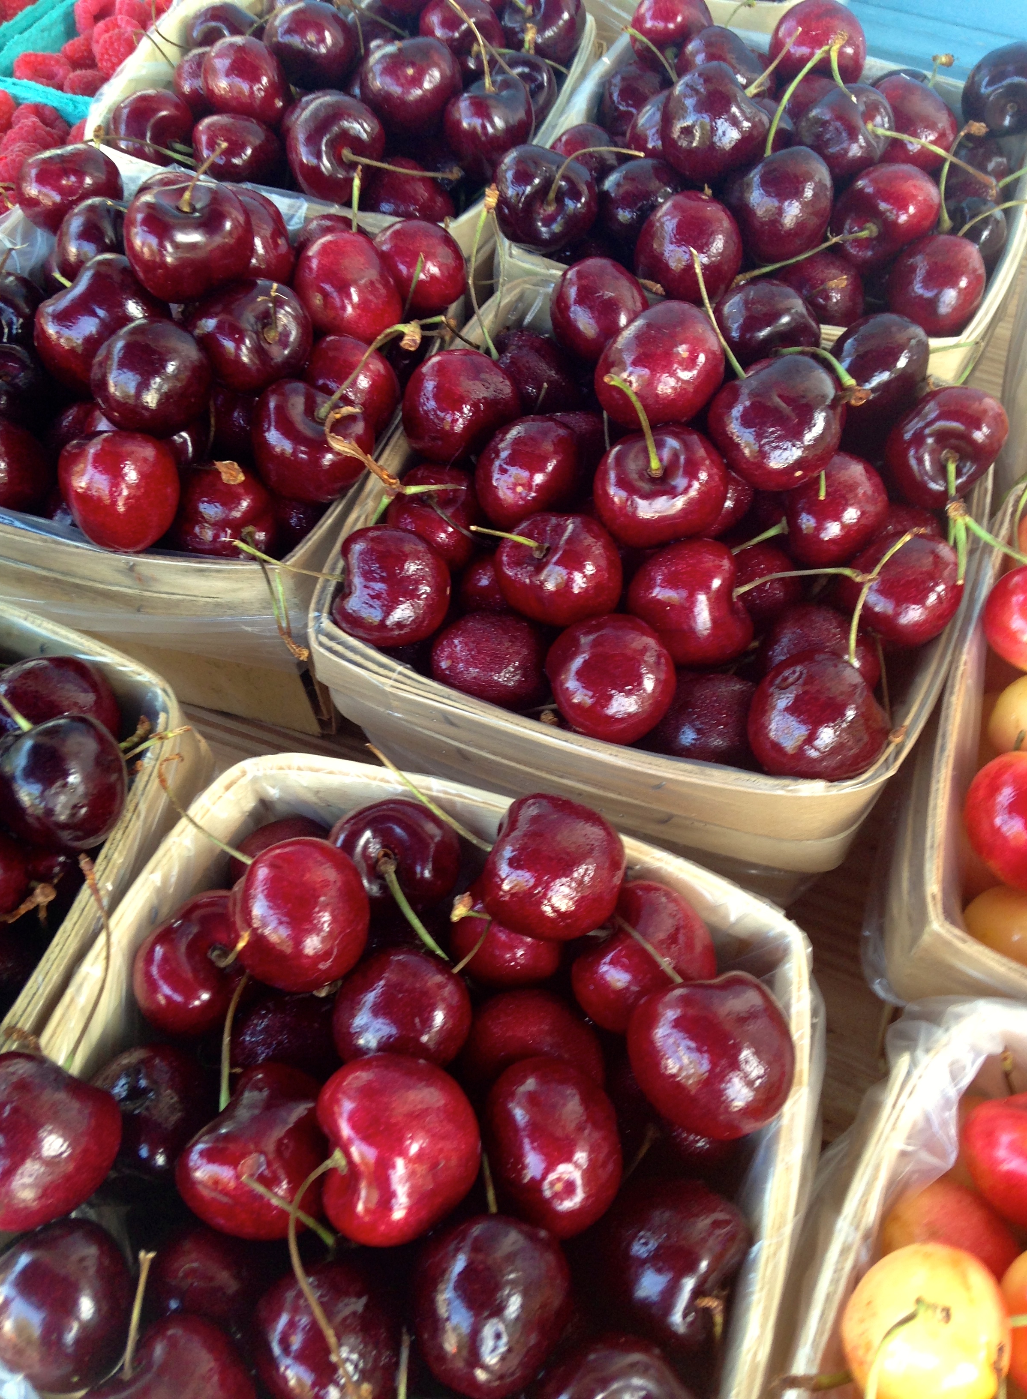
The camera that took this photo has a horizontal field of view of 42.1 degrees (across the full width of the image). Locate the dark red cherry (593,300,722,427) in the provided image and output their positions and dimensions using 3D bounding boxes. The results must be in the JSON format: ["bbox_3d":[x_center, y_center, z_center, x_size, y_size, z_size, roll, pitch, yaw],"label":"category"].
[{"bbox_3d":[0.032,-0.073,0.292,0.026,0.025,0.027,-1,102,-6],"label":"dark red cherry"}]

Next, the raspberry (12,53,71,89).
[{"bbox_3d":[-0.156,-0.207,0.440,0.018,0.017,0.018,-4,57,0],"label":"raspberry"}]

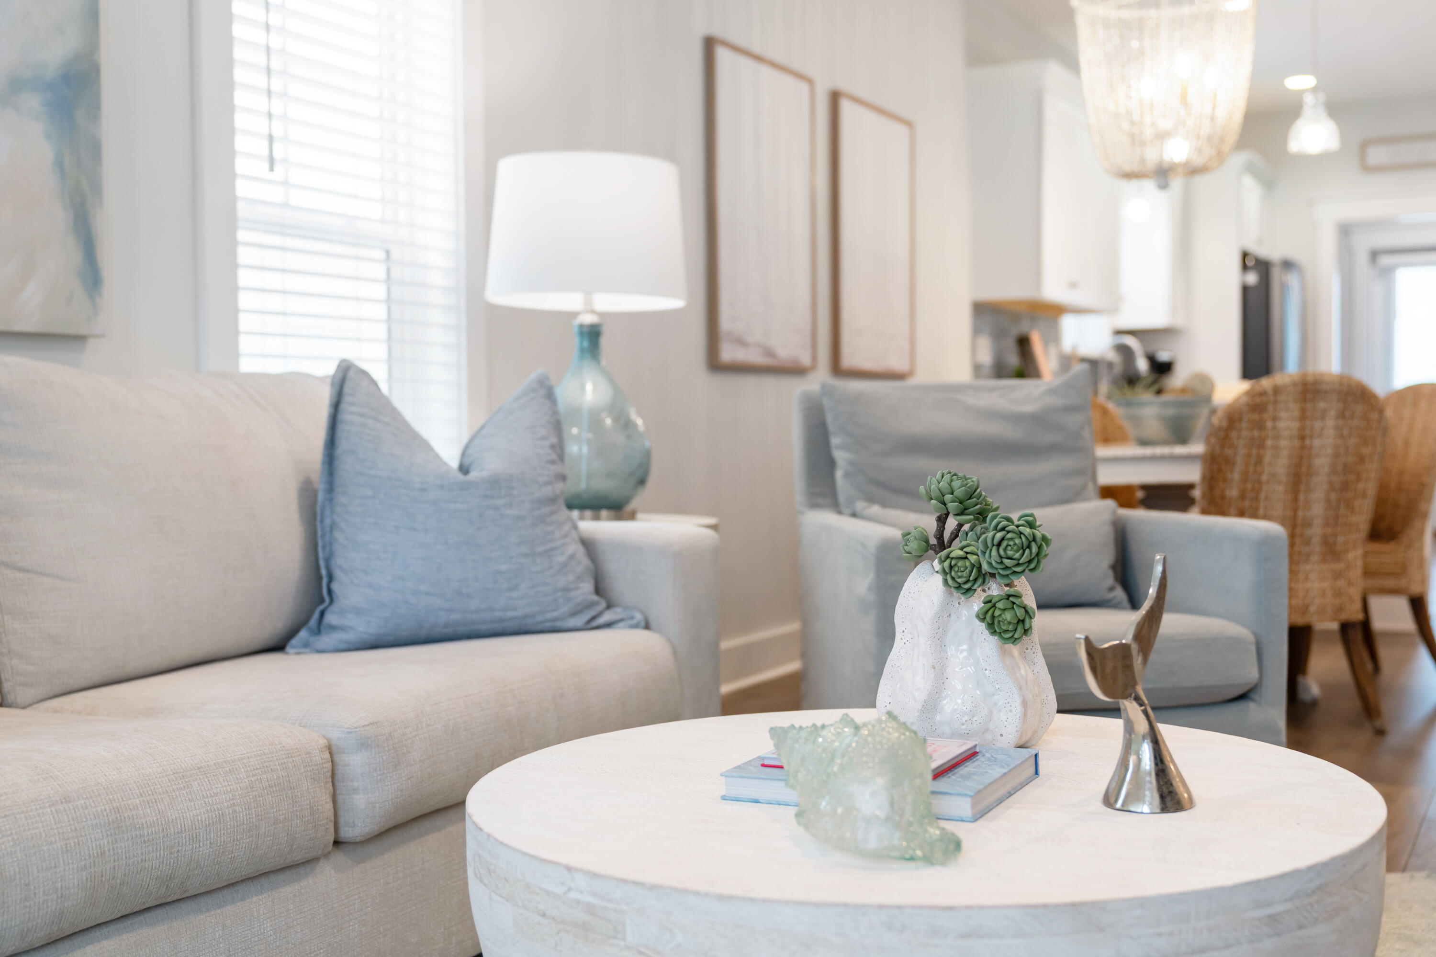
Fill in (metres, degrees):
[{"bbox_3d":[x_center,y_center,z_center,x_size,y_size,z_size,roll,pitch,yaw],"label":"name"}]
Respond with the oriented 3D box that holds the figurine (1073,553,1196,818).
[{"bbox_3d":[0.467,0.228,1.776,0.150,0.276,0.105,-2,3,-38],"label":"figurine"}]

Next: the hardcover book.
[{"bbox_3d":[0.197,0.350,1.880,0.302,0.030,0.252,1,2,25],"label":"hardcover book"}]

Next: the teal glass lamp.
[{"bbox_3d":[-0.296,-0.300,3.570,0.445,0.797,0.445,0,2,0],"label":"teal glass lamp"}]

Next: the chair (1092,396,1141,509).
[{"bbox_3d":[1.339,0.157,5.719,0.510,0.970,0.580,-1,2,-10],"label":"chair"}]

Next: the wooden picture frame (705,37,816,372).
[{"bbox_3d":[0.152,-0.849,5.206,0.033,1.012,0.741,1,2,28],"label":"wooden picture frame"}]

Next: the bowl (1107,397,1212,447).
[{"bbox_3d":[1.470,-0.184,5.300,0.340,0.160,0.340,0,2,0],"label":"bowl"}]

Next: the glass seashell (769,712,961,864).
[{"bbox_3d":[0.149,0.310,1.655,0.208,0.130,0.140,1,2,30],"label":"glass seashell"}]

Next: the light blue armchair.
[{"bbox_3d":[0.669,0.252,3.604,0.845,0.950,0.870,-1,2,-8],"label":"light blue armchair"}]

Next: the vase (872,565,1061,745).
[{"bbox_3d":[0.337,0.235,2.170,0.243,0.236,0.225,0,2,0],"label":"vase"}]

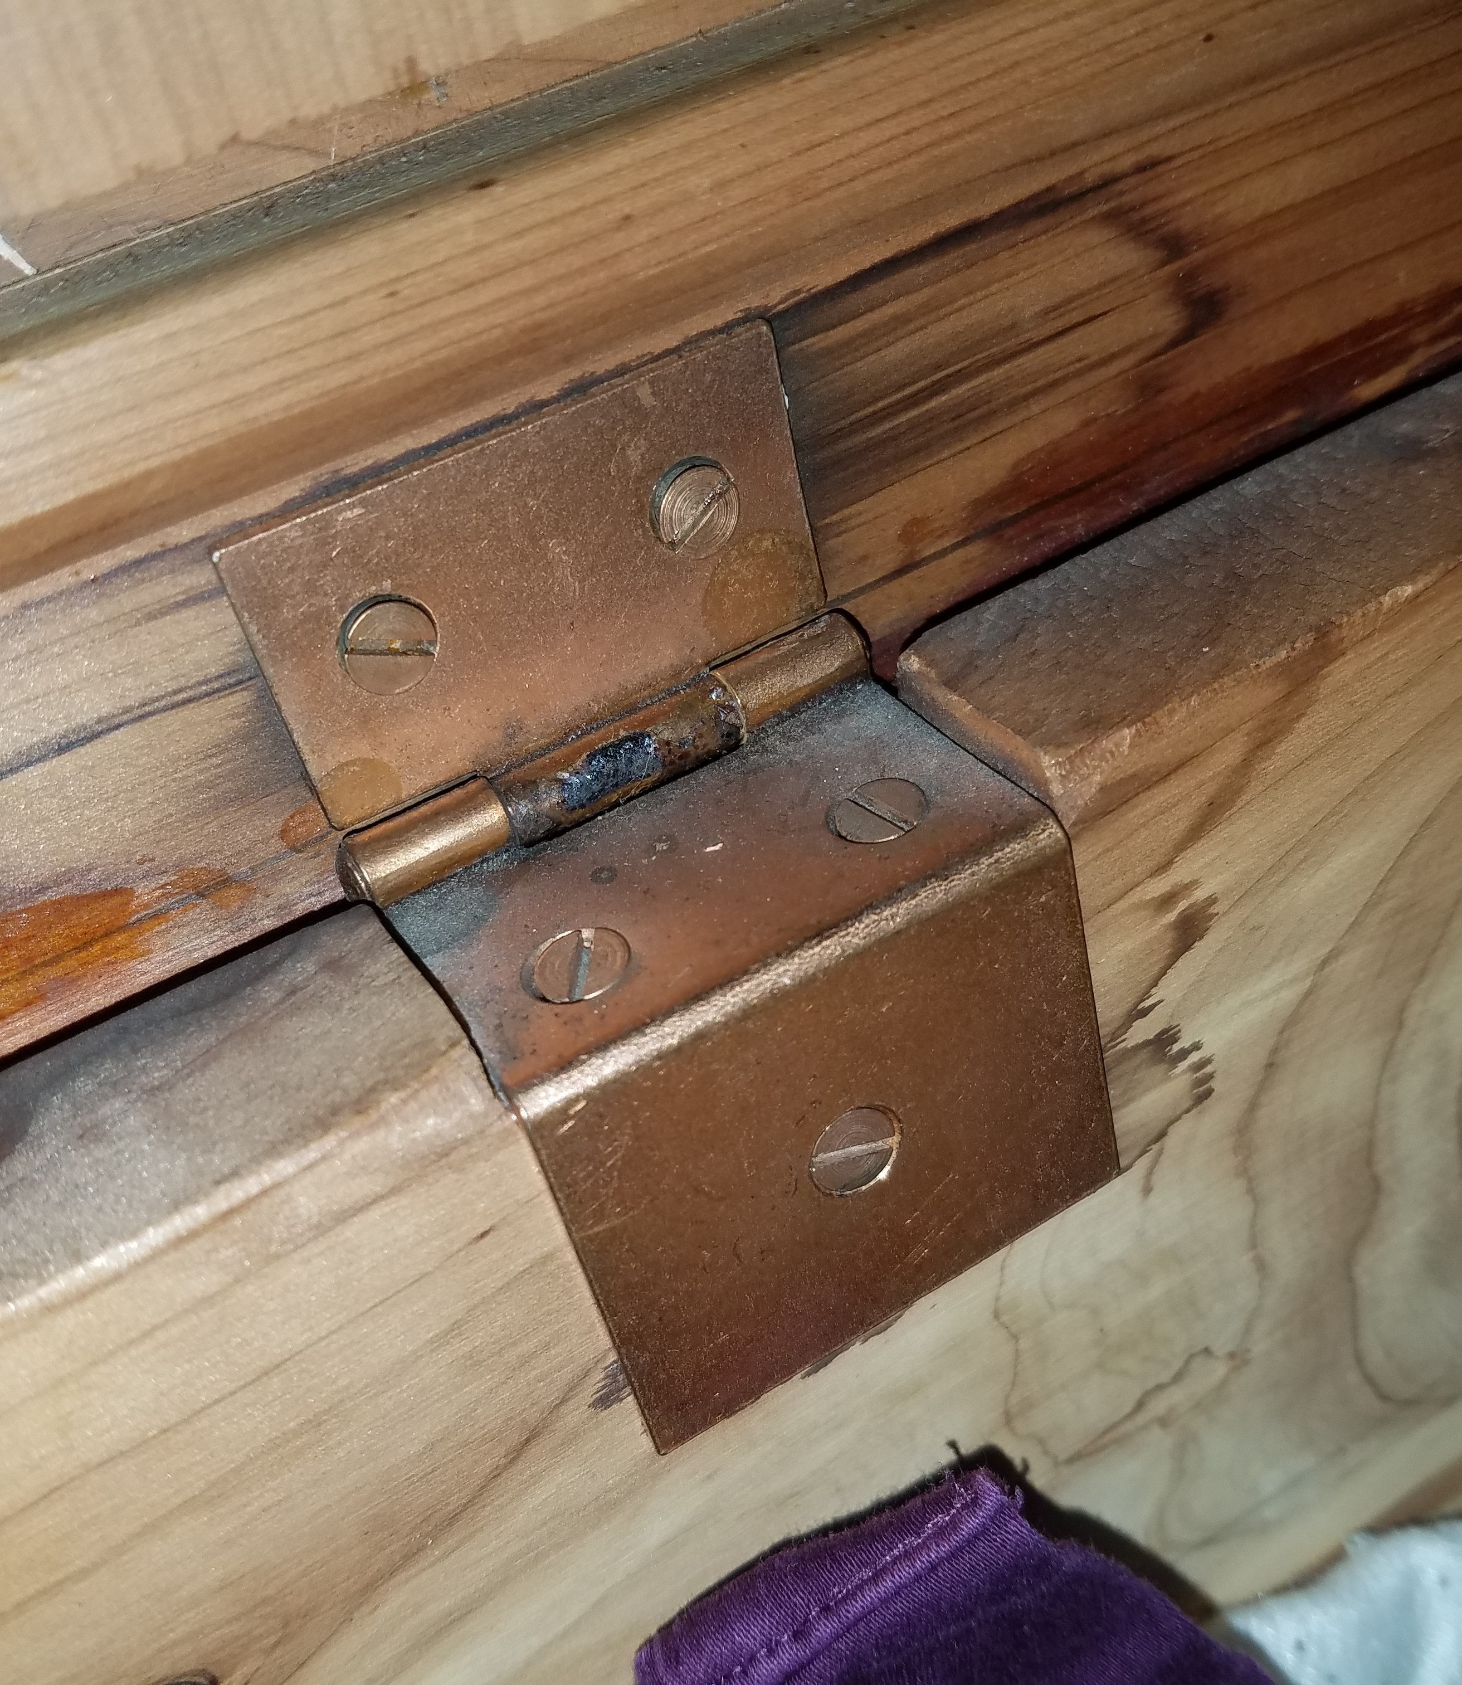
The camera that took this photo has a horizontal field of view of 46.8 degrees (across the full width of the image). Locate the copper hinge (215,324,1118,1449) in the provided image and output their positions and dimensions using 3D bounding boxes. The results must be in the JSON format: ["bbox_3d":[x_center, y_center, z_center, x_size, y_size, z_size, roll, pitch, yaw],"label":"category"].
[{"bbox_3d":[-0.002,0.003,0.112,0.038,0.059,0.029,-27,35,-16],"label":"copper hinge"}]

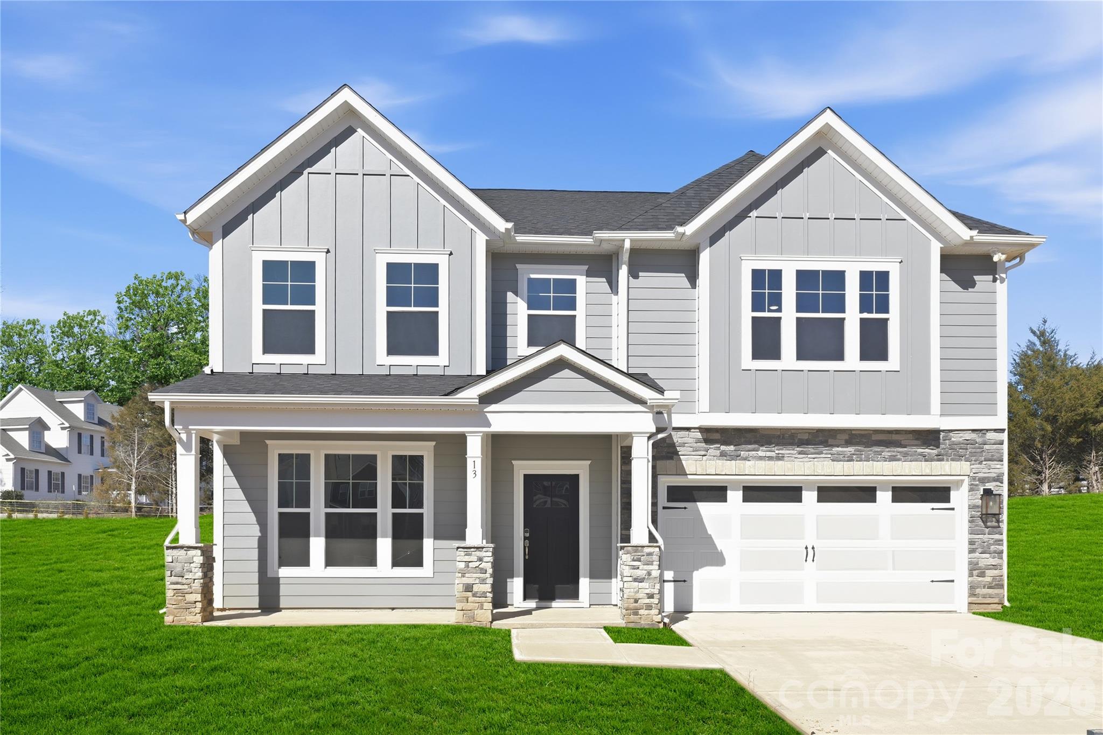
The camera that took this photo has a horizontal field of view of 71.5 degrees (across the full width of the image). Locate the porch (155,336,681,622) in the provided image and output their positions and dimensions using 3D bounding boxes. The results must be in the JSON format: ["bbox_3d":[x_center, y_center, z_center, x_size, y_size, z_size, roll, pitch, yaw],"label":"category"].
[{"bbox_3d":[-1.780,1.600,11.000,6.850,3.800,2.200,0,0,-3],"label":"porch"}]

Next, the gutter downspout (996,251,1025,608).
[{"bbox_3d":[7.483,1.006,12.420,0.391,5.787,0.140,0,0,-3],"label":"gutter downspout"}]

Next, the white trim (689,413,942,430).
[{"bbox_3d":[4.190,0.840,11.970,3.922,0.250,0.070,0,0,-3],"label":"white trim"}]

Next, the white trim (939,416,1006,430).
[{"bbox_3d":[6.765,0.889,12.273,1.092,0.228,0.050,0,0,-3],"label":"white trim"}]

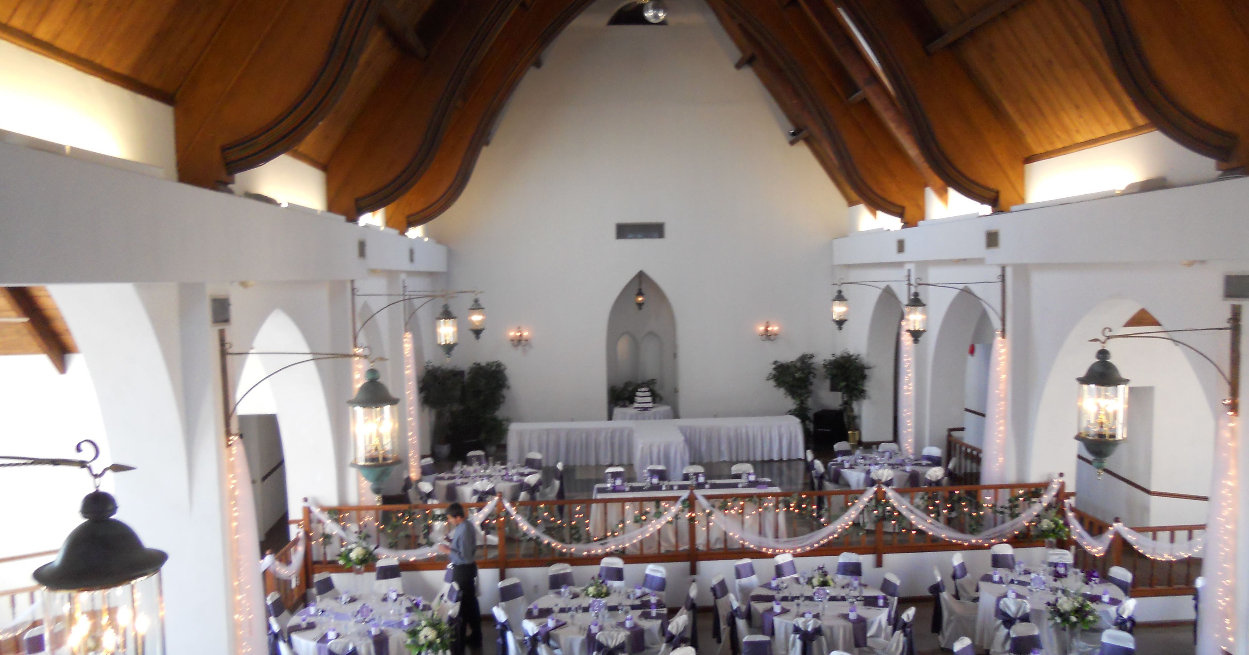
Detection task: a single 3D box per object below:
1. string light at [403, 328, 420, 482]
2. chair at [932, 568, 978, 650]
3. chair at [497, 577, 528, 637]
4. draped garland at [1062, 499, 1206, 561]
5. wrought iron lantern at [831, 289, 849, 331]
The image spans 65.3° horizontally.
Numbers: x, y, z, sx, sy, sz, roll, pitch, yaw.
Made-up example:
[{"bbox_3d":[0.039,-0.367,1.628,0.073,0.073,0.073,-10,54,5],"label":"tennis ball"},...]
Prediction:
[{"bbox_3d":[-3.646,1.347,16.643,0.200,2.584,0.220,-2,3,-3],"label":"string light"},{"bbox_3d":[3.801,3.219,11.034,0.540,0.930,0.440,0,5,18],"label":"chair"},{"bbox_3d":[-1.118,3.308,10.930,0.460,0.910,0.560,-4,4,-44],"label":"chair"},{"bbox_3d":[6.779,2.685,12.906,1.450,0.590,1.050,-1,3,-2],"label":"draped garland"},{"bbox_3d":[3.696,-0.298,16.734,0.290,0.700,0.290,-2,4,-3],"label":"wrought iron lantern"}]

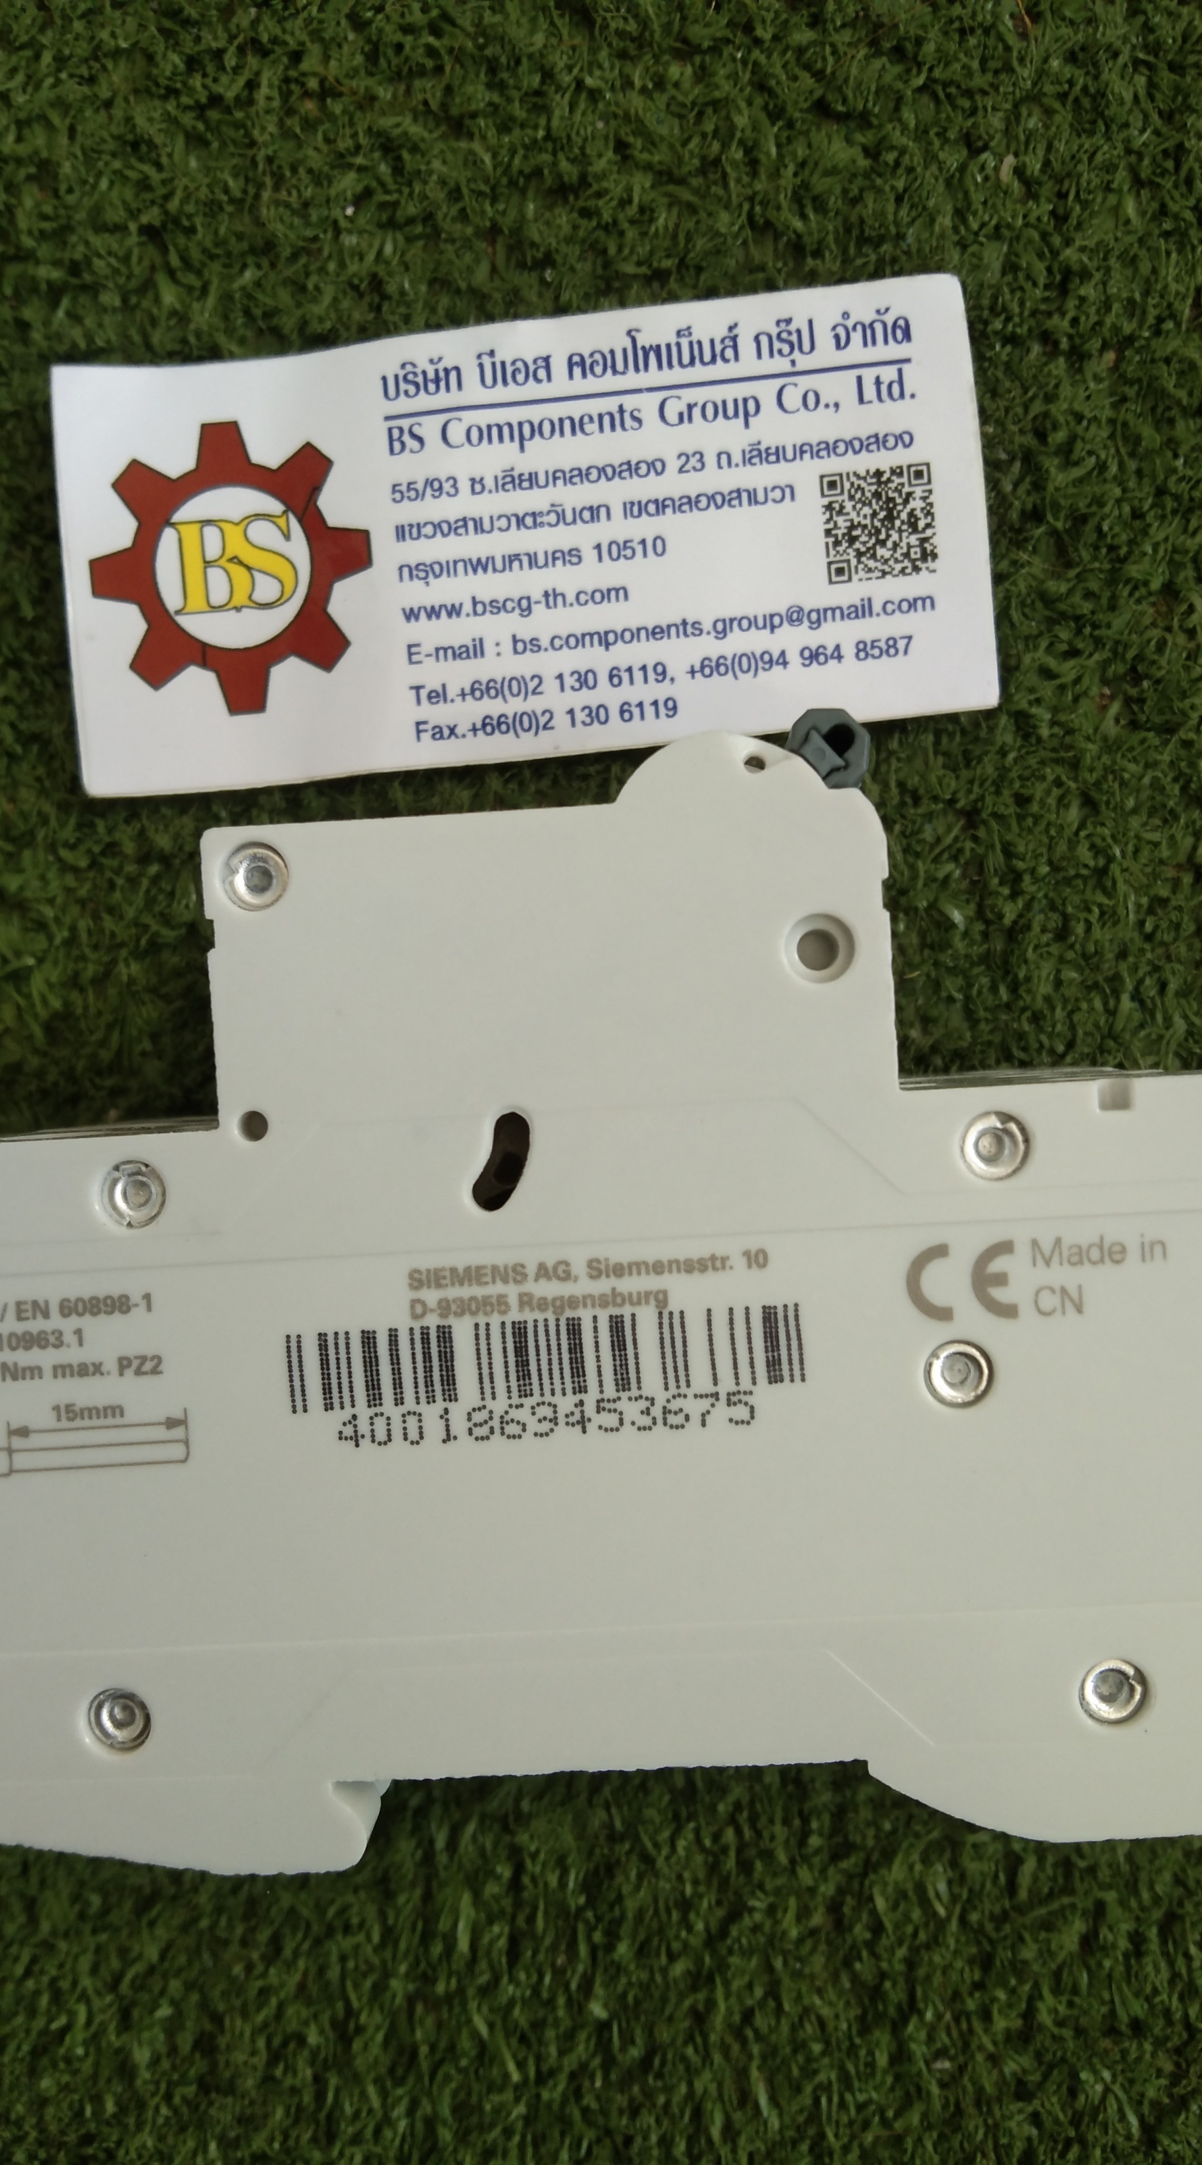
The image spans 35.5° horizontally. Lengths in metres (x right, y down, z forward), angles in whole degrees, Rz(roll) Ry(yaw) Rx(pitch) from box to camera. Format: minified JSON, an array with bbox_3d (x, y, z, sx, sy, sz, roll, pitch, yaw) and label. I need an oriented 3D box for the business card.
[{"bbox_3d":[-0.006,-0.044,0.150,0.074,0.004,0.035,-5,90,0],"label":"business card"}]

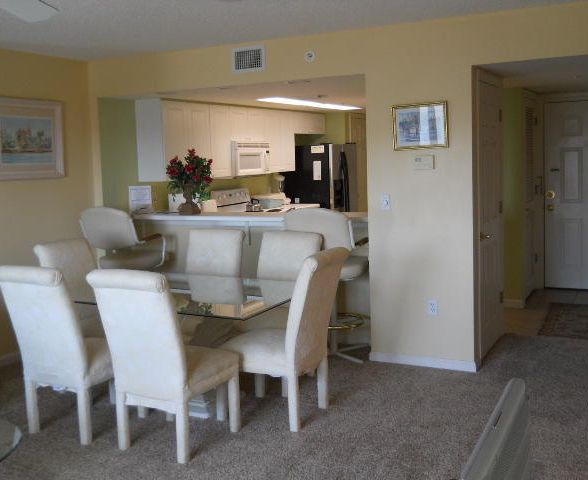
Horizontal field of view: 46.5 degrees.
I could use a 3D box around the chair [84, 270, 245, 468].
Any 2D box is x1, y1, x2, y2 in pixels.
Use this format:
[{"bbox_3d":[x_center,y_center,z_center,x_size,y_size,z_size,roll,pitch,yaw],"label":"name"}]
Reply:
[{"bbox_3d":[-0.684,0.619,3.715,0.465,1.010,0.660,2,8,28],"label":"chair"}]

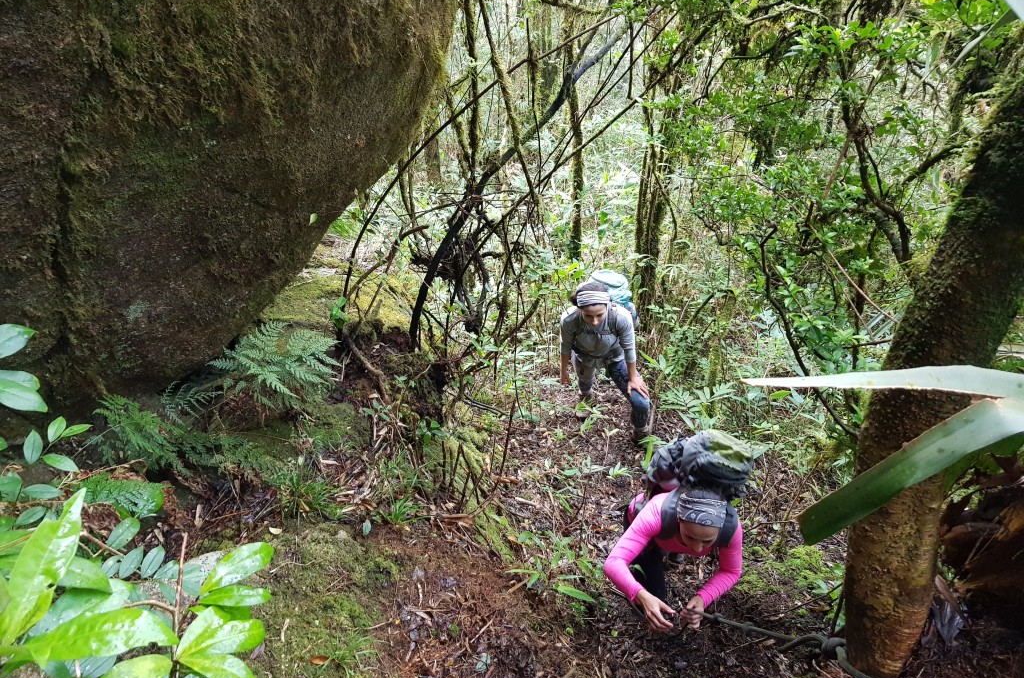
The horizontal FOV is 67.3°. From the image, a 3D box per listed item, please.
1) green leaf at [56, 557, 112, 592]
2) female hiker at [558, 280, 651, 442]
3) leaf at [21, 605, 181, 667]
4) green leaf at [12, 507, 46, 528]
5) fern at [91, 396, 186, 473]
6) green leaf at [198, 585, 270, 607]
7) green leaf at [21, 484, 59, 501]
[{"bbox_3d":[-0.572,0.312,1.020,0.085,0.015,0.040,11,35,17],"label":"green leaf"},{"bbox_3d":[0.593,0.141,5.000,0.560,1.220,0.660,7,34,11],"label":"female hiker"},{"bbox_3d":[-0.451,0.328,0.850,0.155,0.025,0.056,0,33,0],"label":"leaf"},{"bbox_3d":[-0.909,0.336,1.450,0.058,0.010,0.028,-21,38,-29],"label":"green leaf"},{"bbox_3d":[-1.253,0.316,2.600,0.300,0.160,0.260,11,35,17],"label":"fern"},{"bbox_3d":[-0.370,0.344,1.030,0.092,0.014,0.032,-4,33,-7],"label":"green leaf"},{"bbox_3d":[-0.919,0.299,1.500,0.074,0.012,0.034,0,33,0],"label":"green leaf"}]

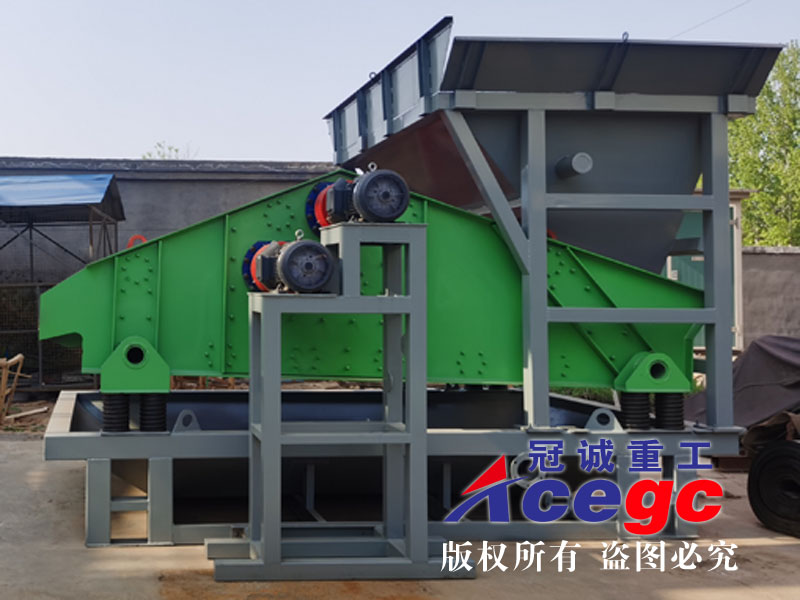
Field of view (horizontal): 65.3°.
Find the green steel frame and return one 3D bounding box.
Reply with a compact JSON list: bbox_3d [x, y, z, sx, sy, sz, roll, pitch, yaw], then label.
[{"bbox_3d":[-0.220,-0.150,4.850,4.450,1.480,1.500,0,2,-3],"label":"green steel frame"}]

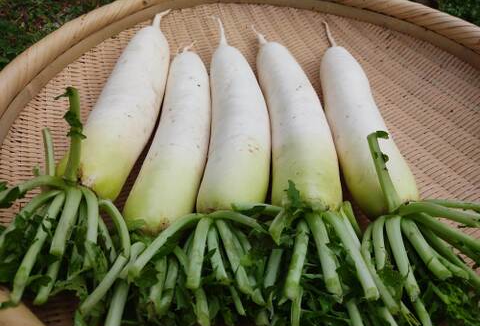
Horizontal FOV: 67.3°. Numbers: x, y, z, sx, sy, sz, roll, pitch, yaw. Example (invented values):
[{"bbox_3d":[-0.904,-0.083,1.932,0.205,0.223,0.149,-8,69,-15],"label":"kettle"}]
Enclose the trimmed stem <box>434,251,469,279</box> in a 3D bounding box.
[{"bbox_3d":[0.183,0.089,0.312,0.030,0.006,0.007,39,58,17],"label":"trimmed stem"}]

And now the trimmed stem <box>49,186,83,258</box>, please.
[{"bbox_3d":[-0.178,0.059,0.372,0.013,0.013,0.077,-3,53,-1],"label":"trimmed stem"}]

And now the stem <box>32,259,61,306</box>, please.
[{"bbox_3d":[-0.169,0.102,0.324,0.012,0.012,0.047,9,68,6],"label":"stem"}]

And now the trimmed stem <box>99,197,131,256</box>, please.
[{"bbox_3d":[-0.124,0.065,0.353,0.018,0.018,0.064,-27,61,-20],"label":"trimmed stem"}]

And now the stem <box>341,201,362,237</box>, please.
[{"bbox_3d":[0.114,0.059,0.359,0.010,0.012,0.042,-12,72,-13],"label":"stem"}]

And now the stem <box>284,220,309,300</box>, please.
[{"bbox_3d":[0.056,0.091,0.345,0.011,0.011,0.075,8,57,9],"label":"stem"}]

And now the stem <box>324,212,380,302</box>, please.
[{"bbox_3d":[0.100,0.082,0.327,0.012,0.015,0.083,-14,56,-10],"label":"stem"}]

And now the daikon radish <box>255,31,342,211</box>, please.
[{"bbox_3d":[0.068,-0.098,0.499,0.082,0.076,0.405,0,47,-2],"label":"daikon radish"}]

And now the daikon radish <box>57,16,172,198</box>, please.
[{"bbox_3d":[-0.152,-0.114,0.517,0.080,0.080,0.369,2,50,4],"label":"daikon radish"}]

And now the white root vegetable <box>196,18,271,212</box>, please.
[{"bbox_3d":[-0.013,-0.088,0.480,0.087,0.077,0.359,-5,48,-2],"label":"white root vegetable"}]

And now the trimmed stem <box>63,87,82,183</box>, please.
[{"bbox_3d":[-0.188,-0.032,0.402,0.014,0.014,0.105,0,86,2],"label":"trimmed stem"}]

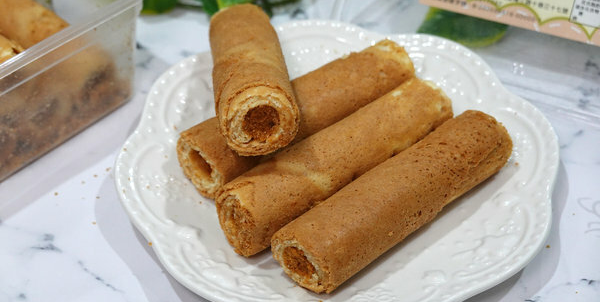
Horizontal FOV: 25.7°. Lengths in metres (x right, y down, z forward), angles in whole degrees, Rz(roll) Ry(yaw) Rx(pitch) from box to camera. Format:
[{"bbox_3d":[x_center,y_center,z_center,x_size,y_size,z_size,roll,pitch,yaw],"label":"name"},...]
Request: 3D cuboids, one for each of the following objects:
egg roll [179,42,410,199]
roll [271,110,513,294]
[{"bbox_3d":[0.001,-0.016,0.591,0.112,0.032,0.032,-28,51,-27],"label":"egg roll"},{"bbox_3d":[0.041,0.020,0.555,0.111,0.032,0.032,-32,53,-30],"label":"roll"}]

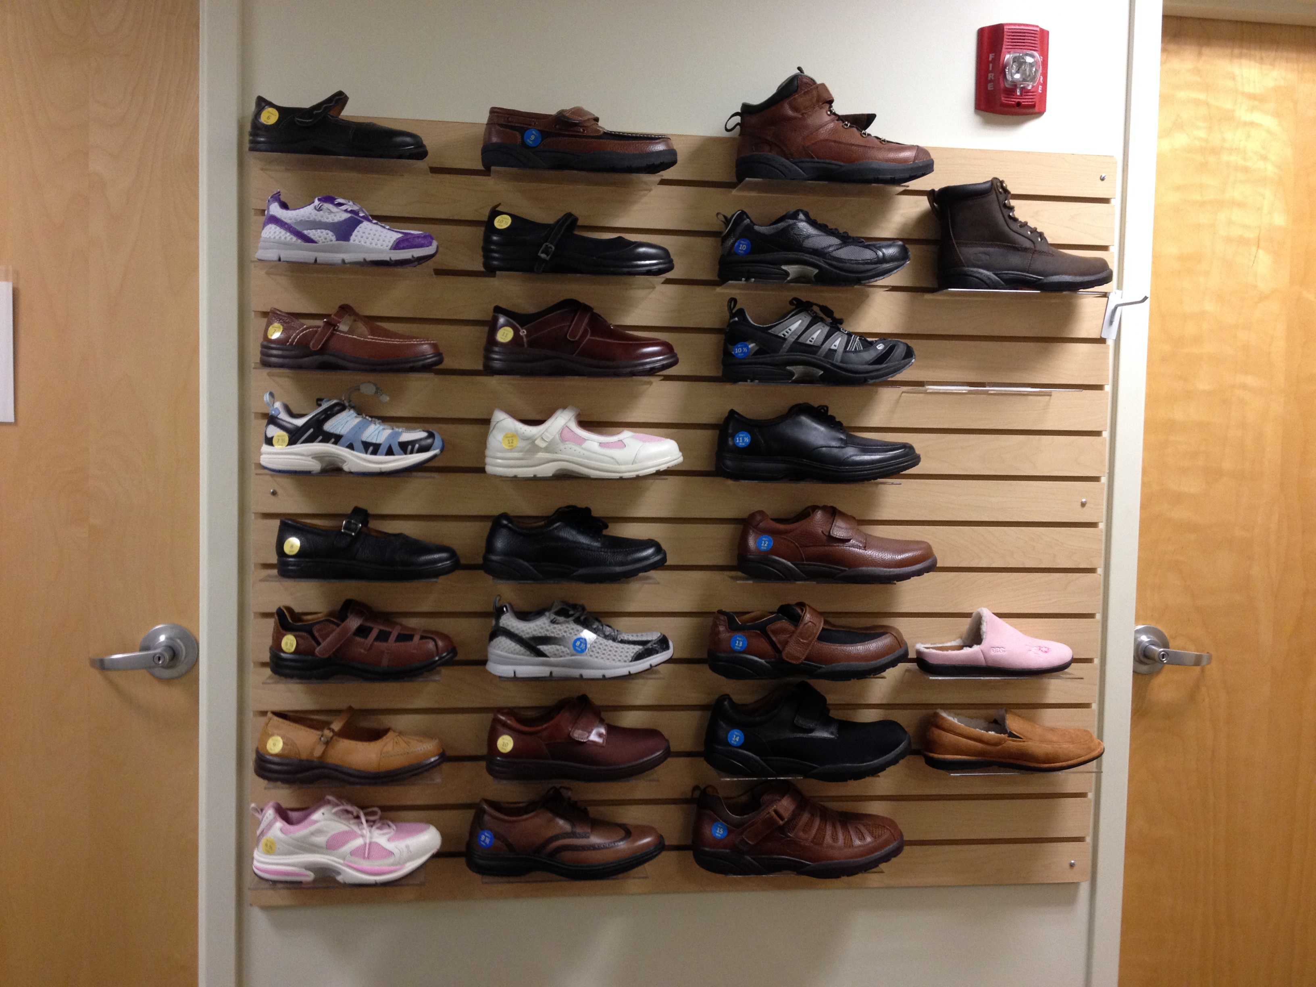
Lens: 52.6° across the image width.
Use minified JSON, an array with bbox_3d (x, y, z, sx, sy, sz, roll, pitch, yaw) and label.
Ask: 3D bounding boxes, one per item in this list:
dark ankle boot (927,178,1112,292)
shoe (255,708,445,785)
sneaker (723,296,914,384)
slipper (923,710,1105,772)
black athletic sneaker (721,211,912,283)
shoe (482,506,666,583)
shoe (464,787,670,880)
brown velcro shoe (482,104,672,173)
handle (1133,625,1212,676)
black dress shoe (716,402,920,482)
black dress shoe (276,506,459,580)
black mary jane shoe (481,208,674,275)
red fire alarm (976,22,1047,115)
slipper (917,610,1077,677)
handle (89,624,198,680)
[{"bbox_3d":[0.577,-0.409,2.109,0.306,0.181,0.112,1,3,-8],"label":"dark ankle boot"},{"bbox_3d":[-0.468,0.379,2.033,0.275,0.103,0.100,1,3,-6],"label":"shoe"},{"bbox_3d":[0.254,-0.239,2.095,0.306,0.136,0.112,1,3,-6],"label":"sneaker"},{"bbox_3d":[0.578,0.397,2.161,0.310,0.093,0.108,1,3,-7],"label":"slipper"},{"bbox_3d":[0.242,-0.381,2.068,0.304,0.120,0.110,1,3,-7],"label":"black athletic sneaker"},{"bbox_3d":[-0.126,0.073,2.043,0.282,0.110,0.106,1,3,-7],"label":"shoe"},{"bbox_3d":[-0.143,0.525,2.087,0.306,0.125,0.108,1,3,-6],"label":"shoe"},{"bbox_3d":[-0.119,-0.536,2.025,0.294,0.106,0.110,1,3,-6],"label":"brown velcro shoe"},{"bbox_3d":[0.882,0.275,2.285,0.147,0.087,0.062,1,3,-7],"label":"handle"},{"bbox_3d":[0.254,-0.081,2.086,0.328,0.123,0.113,1,3,-8],"label":"black dress shoe"},{"bbox_3d":[-0.440,0.073,2.023,0.267,0.103,0.093,1,3,-6],"label":"black dress shoe"},{"bbox_3d":[-0.120,-0.381,2.027,0.291,0.109,0.100,1,3,-7],"label":"black mary jane shoe"},{"bbox_3d":[0.580,-0.680,2.136,0.120,0.142,0.058,1,3,-8],"label":"red fire alarm"},{"bbox_3d":[0.545,0.238,2.149,0.266,0.102,0.102,1,3,-8],"label":"slipper"},{"bbox_3d":[-0.793,0.251,2.048,0.152,0.089,0.071,1,3,-8],"label":"handle"}]

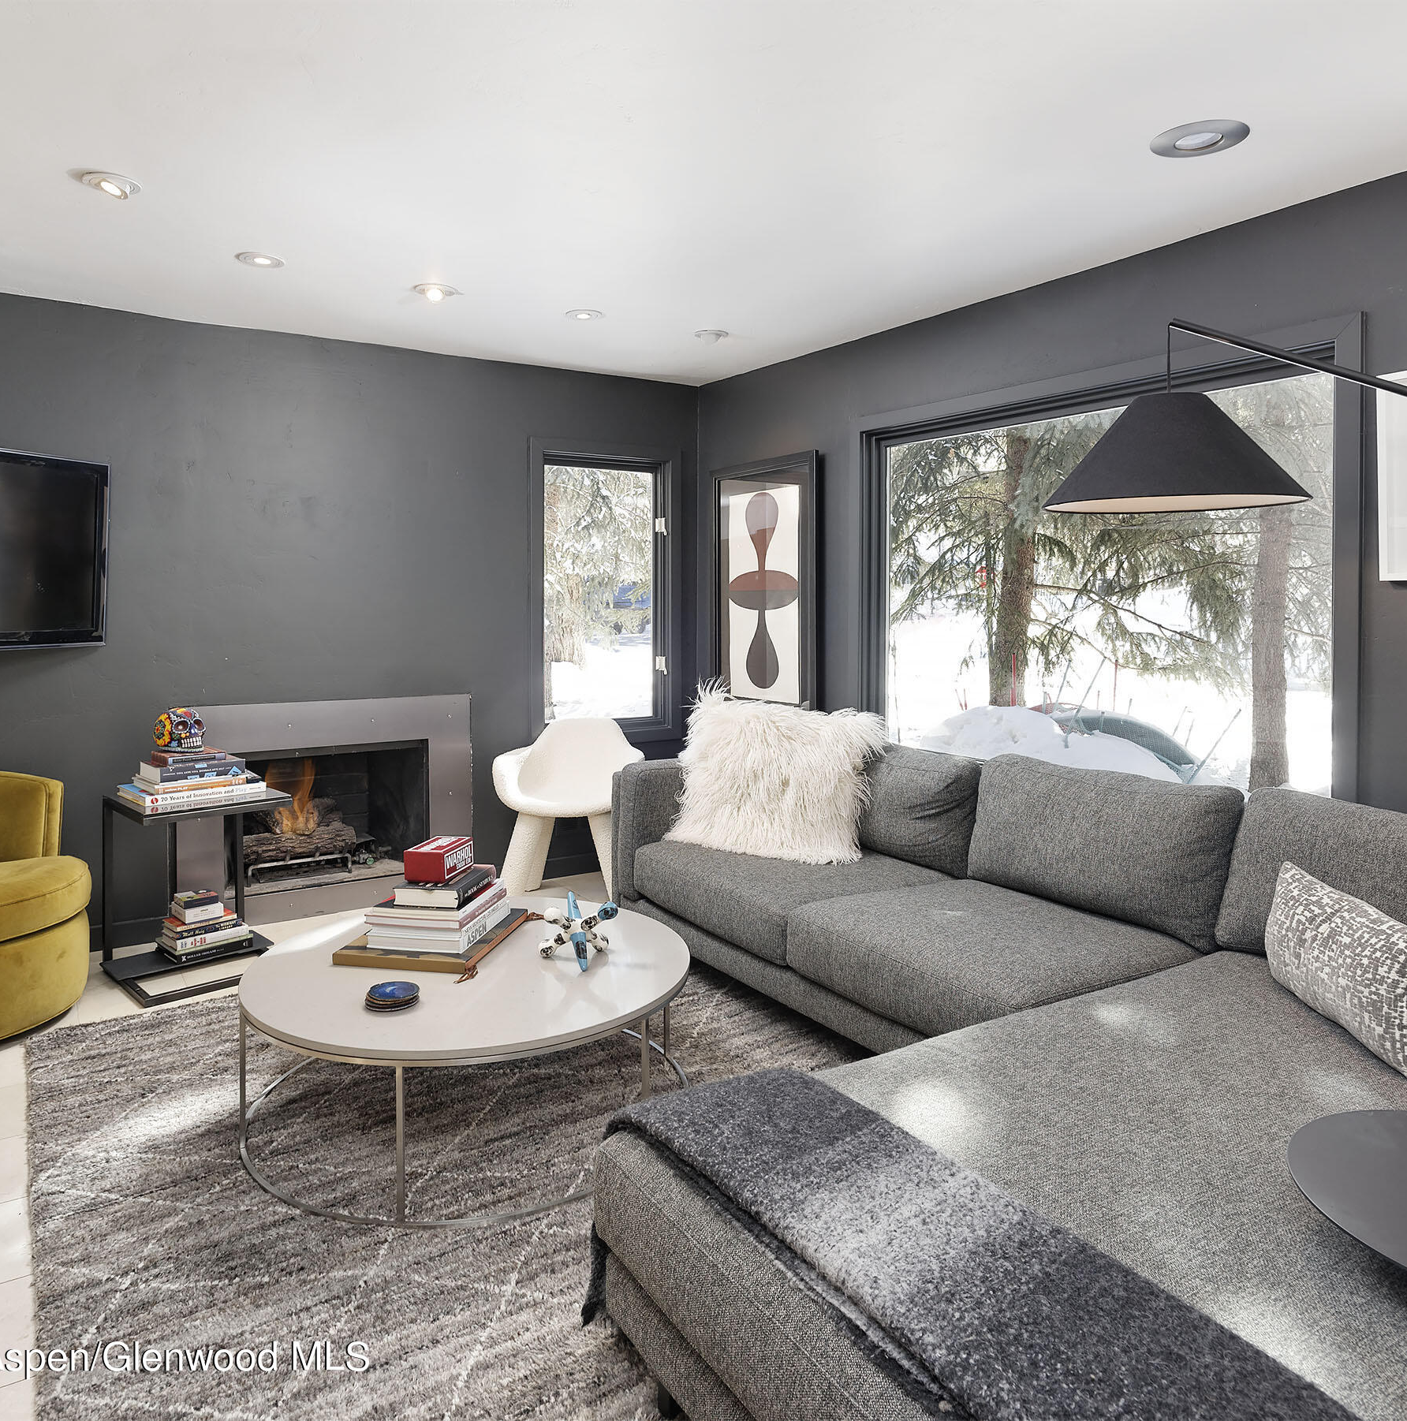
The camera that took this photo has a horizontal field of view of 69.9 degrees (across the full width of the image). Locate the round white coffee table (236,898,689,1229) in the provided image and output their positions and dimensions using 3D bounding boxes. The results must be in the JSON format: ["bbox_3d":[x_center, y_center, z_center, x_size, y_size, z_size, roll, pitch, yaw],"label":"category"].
[{"bbox_3d":[-0.592,0.817,2.591,1.095,0.365,1.095,0,4,0],"label":"round white coffee table"}]

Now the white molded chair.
[{"bbox_3d":[-0.560,0.438,4.235,0.645,0.785,0.600,0,4,3],"label":"white molded chair"}]

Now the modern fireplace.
[{"bbox_3d":[-1.614,0.385,4.297,1.176,0.874,0.380,-3,5,-34],"label":"modern fireplace"}]

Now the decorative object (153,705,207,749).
[{"bbox_3d":[-1.839,0.061,3.535,0.190,0.153,0.155,2,5,28],"label":"decorative object"}]

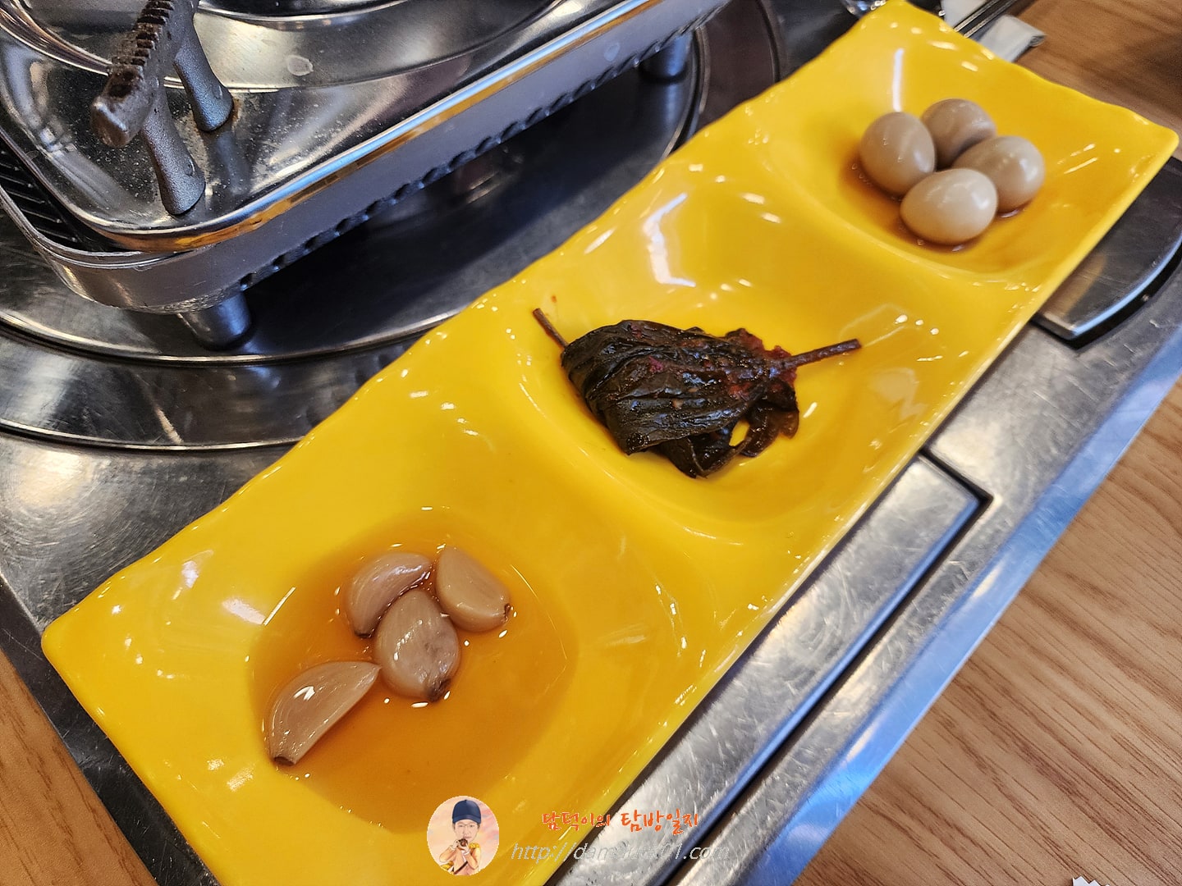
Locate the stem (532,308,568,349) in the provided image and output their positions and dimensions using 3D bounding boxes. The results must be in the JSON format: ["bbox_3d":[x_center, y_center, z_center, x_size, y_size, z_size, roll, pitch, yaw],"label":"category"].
[{"bbox_3d":[-0.012,-0.034,0.235,0.002,0.002,0.014,-42,90,-21],"label":"stem"}]

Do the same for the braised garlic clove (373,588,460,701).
[{"bbox_3d":[-0.042,0.050,0.191,0.020,0.017,0.028,-16,63,-9],"label":"braised garlic clove"}]

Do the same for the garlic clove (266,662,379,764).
[{"bbox_3d":[-0.065,0.061,0.186,0.016,0.015,0.030,40,68,19],"label":"garlic clove"}]

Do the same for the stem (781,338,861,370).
[{"bbox_3d":[0.068,-0.026,0.232,0.024,0.003,0.003,-14,62,-9],"label":"stem"}]

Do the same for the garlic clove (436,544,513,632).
[{"bbox_3d":[-0.031,0.038,0.199,0.024,0.015,0.014,41,68,19],"label":"garlic clove"}]

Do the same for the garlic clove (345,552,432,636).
[{"bbox_3d":[-0.053,0.036,0.199,0.013,0.015,0.025,34,66,16],"label":"garlic clove"}]

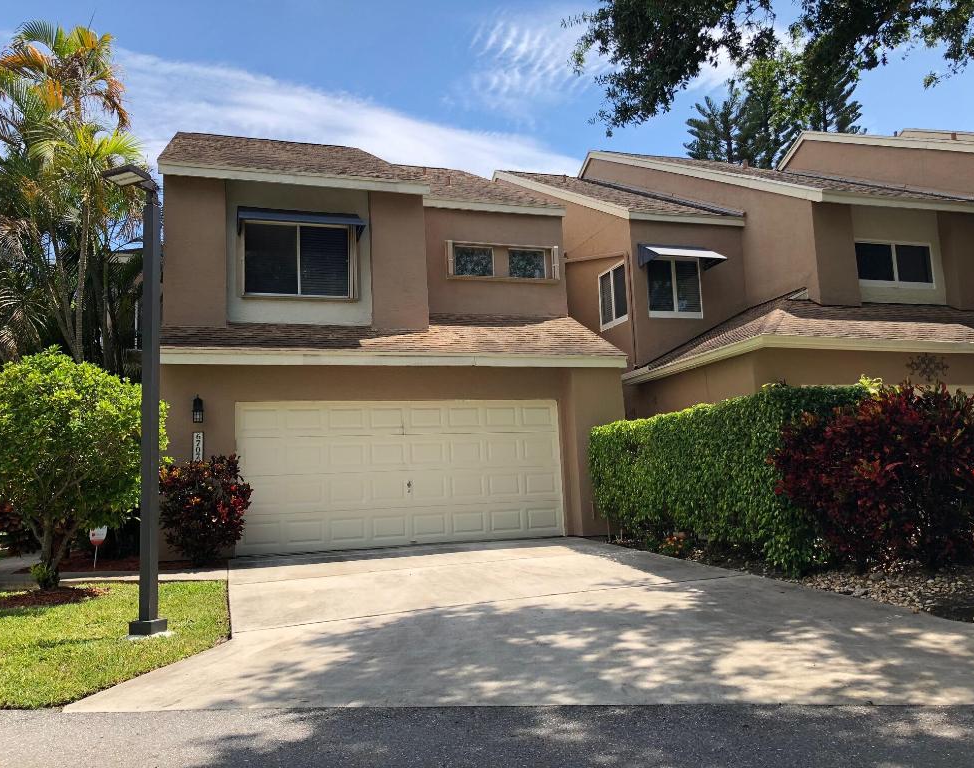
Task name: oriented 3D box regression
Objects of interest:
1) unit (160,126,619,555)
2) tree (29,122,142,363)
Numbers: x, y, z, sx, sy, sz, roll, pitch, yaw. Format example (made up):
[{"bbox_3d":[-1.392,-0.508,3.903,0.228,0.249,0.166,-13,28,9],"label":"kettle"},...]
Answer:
[{"bbox_3d":[-2.879,-1.129,16.918,6.650,8.330,11.200,0,-8,-19],"label":"unit"},{"bbox_3d":[-6.407,-0.810,13.075,1.850,7.000,1.850,1,-8,-26],"label":"tree"}]

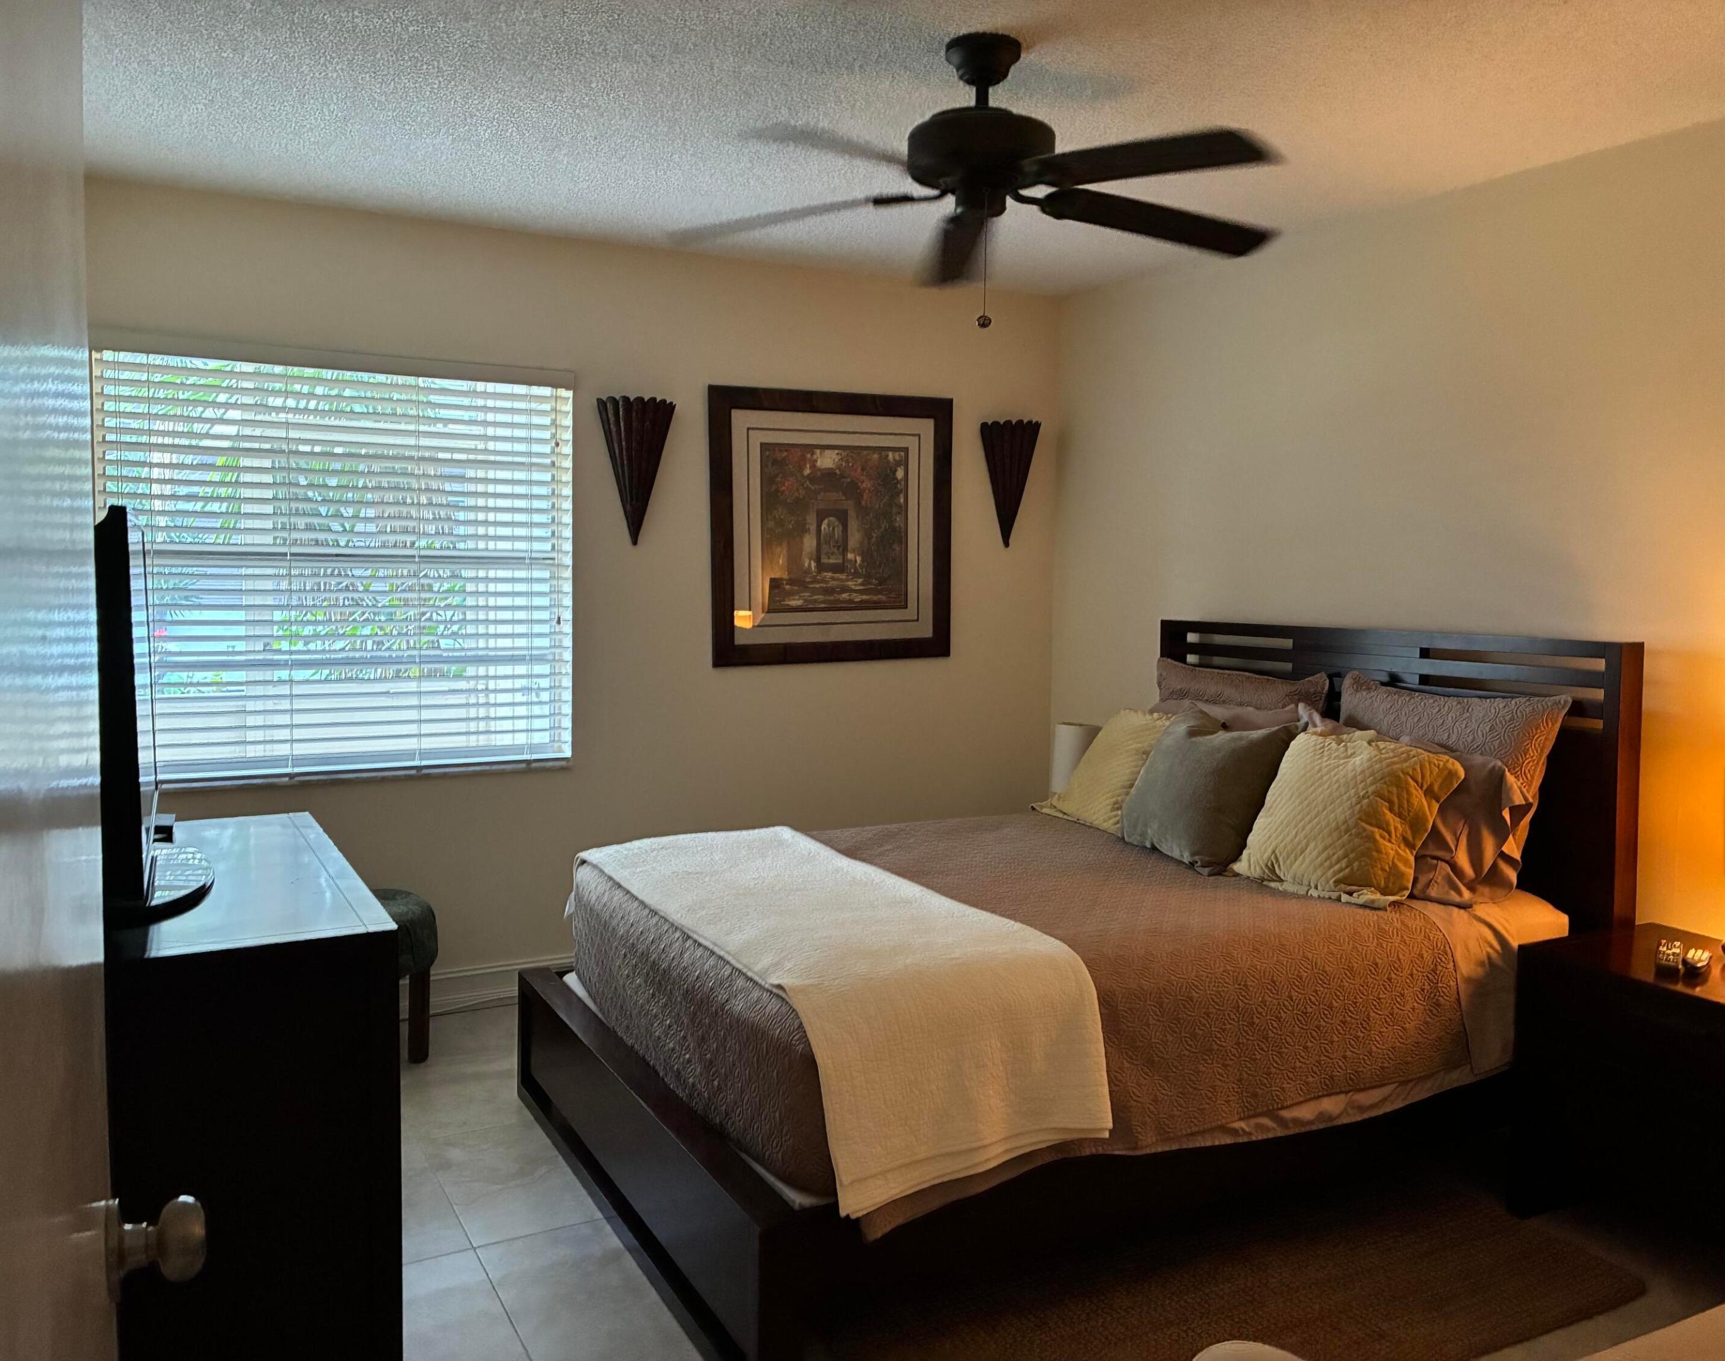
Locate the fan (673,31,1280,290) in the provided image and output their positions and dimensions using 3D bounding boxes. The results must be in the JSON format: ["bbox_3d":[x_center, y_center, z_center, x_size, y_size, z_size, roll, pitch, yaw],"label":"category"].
[{"bbox_3d":[0.240,-1.084,2.700,1.280,0.345,1.280,-2,6,-28],"label":"fan"}]

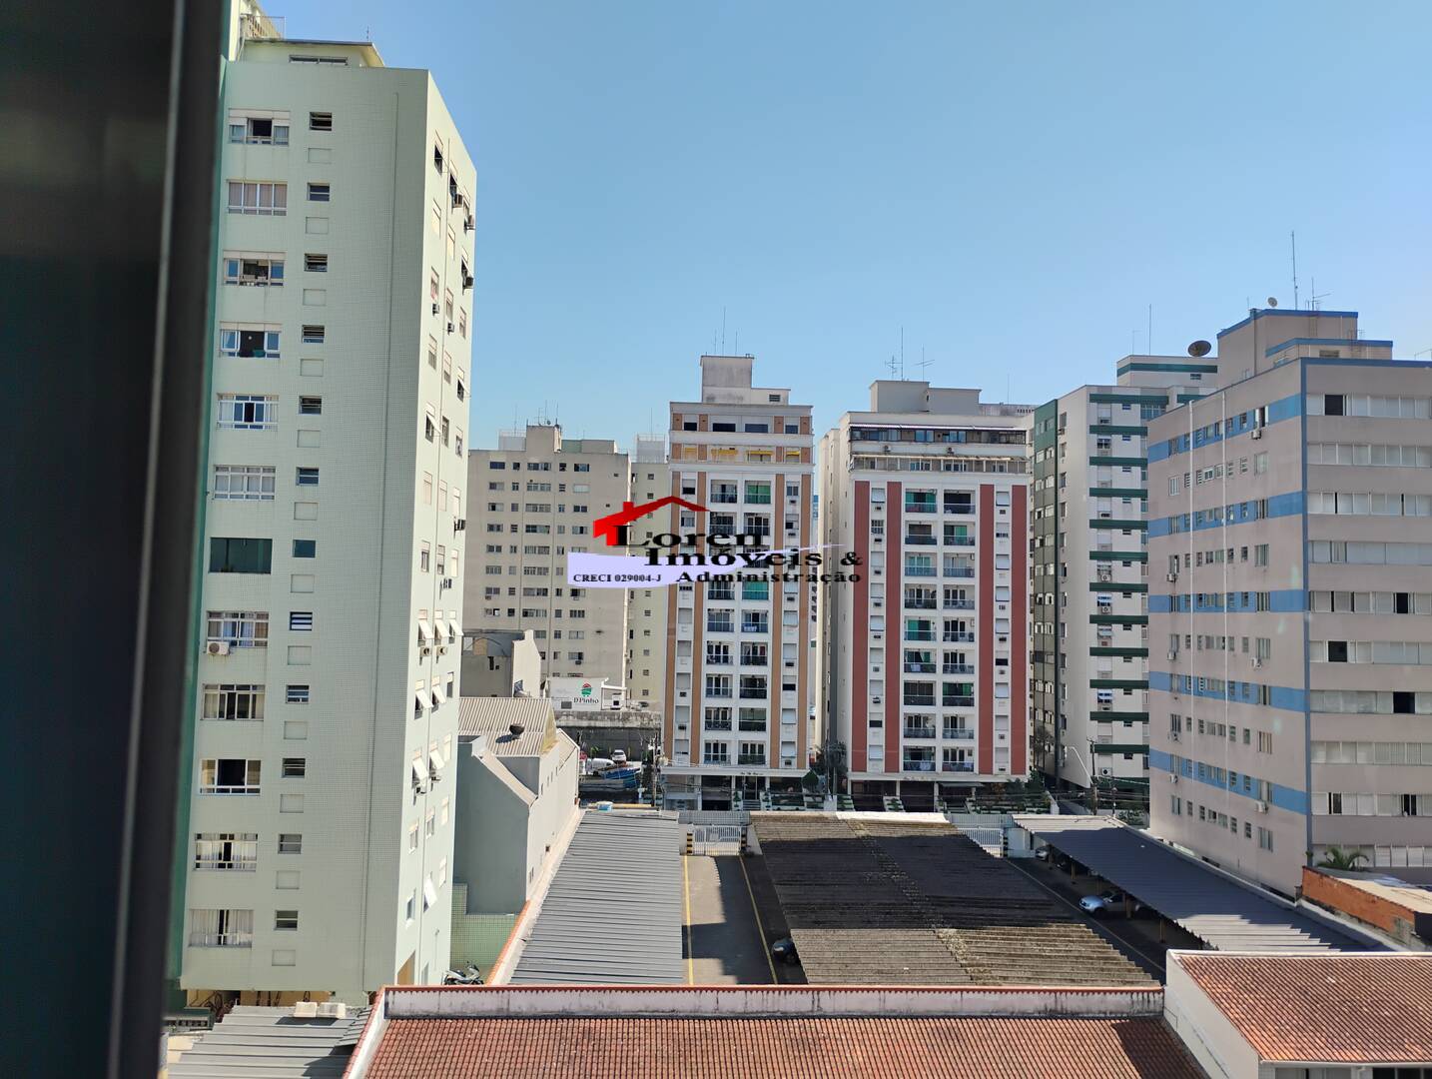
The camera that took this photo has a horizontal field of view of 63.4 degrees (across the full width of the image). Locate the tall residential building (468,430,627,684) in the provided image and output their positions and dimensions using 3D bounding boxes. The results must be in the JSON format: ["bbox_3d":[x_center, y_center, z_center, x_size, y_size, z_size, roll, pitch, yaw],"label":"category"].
[{"bbox_3d":[-24.050,5.878,163.019,23.400,42.930,12.500,1,-4,-2],"label":"tall residential building"}]

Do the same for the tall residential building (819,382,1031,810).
[{"bbox_3d":[19.575,4.929,112.109,18.110,39.810,18.200,1,-4,-2],"label":"tall residential building"}]

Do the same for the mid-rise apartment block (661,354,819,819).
[{"bbox_3d":[1.688,3.689,110.668,13.230,41.380,17.800,1,-4,-2],"label":"mid-rise apartment block"}]

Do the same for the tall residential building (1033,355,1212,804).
[{"bbox_3d":[41.614,4.347,112.589,18.500,40.900,22.000,1,-4,-2],"label":"tall residential building"}]

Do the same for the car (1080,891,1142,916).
[{"bbox_3d":[22.983,20.775,66.597,4.000,1.450,1.680,1,-4,-2],"label":"car"}]

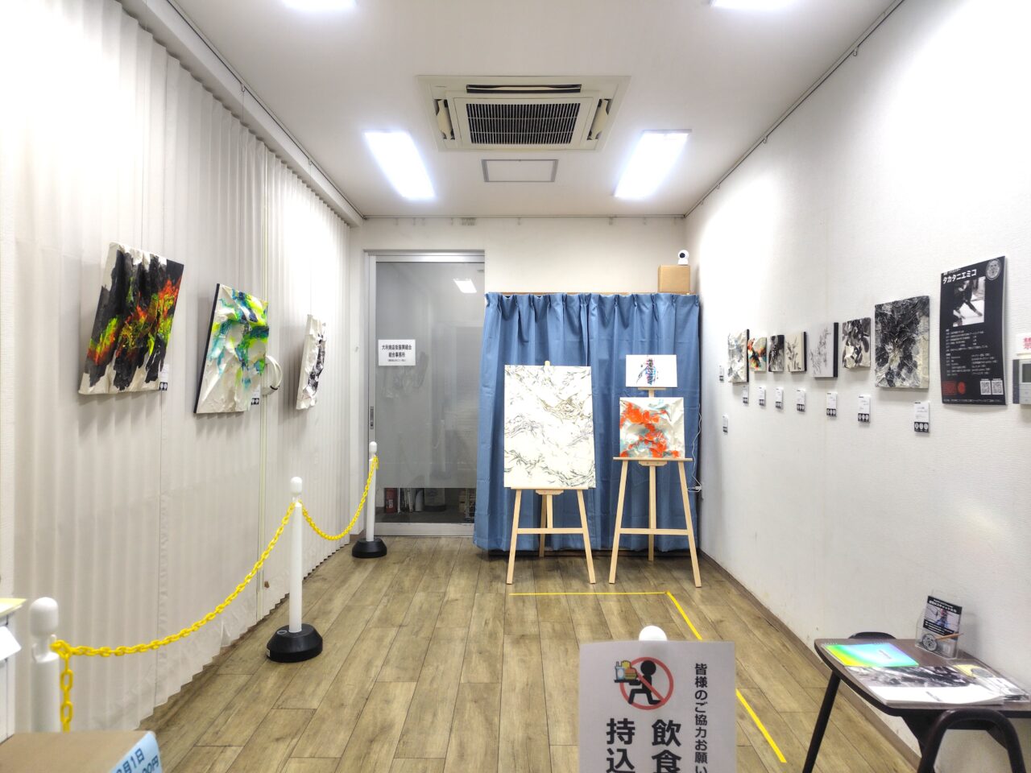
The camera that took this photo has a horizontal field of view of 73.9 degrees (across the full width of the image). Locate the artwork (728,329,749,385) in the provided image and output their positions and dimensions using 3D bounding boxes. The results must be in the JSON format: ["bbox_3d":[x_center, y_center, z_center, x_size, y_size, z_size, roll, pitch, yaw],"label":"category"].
[{"bbox_3d":[1.372,-0.185,4.210,0.026,0.320,0.345,0,1,0],"label":"artwork"}]

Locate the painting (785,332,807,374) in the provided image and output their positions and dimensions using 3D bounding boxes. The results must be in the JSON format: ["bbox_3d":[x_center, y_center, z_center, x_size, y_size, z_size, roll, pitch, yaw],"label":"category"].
[{"bbox_3d":[1.354,-0.163,3.301,0.023,0.184,0.184,0,0,0],"label":"painting"}]

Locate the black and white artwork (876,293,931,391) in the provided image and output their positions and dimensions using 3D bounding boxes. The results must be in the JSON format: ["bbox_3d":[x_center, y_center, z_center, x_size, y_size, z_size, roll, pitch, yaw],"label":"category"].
[{"bbox_3d":[1.353,-0.147,2.408,0.023,0.305,0.303,0,0,0],"label":"black and white artwork"}]

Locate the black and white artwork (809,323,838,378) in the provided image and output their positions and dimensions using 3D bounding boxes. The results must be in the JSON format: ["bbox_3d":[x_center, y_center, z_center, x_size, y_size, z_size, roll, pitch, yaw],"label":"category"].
[{"bbox_3d":[1.354,-0.155,3.013,0.022,0.231,0.236,0,0,0],"label":"black and white artwork"}]

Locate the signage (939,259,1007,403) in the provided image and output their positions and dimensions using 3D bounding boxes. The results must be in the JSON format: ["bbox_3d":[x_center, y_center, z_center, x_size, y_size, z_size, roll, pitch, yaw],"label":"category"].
[{"bbox_3d":[1.356,-0.156,2.049,0.011,0.415,0.290,0,0,0],"label":"signage"}]

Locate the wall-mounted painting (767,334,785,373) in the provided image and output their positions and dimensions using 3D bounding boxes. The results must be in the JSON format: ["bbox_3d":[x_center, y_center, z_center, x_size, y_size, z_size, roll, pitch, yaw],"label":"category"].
[{"bbox_3d":[1.373,-0.171,3.600,0.024,0.188,0.185,0,1,0],"label":"wall-mounted painting"}]

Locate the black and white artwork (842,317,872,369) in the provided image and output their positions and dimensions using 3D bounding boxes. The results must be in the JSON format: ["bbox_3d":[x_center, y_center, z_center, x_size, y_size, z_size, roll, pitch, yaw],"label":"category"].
[{"bbox_3d":[1.372,-0.170,2.757,0.025,0.188,0.195,0,1,0],"label":"black and white artwork"}]

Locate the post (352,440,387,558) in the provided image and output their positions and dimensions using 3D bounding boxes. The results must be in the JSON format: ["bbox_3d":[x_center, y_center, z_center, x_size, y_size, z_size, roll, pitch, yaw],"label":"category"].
[{"bbox_3d":[-1.087,0.840,5.160,0.265,0.848,0.265,0,0,0],"label":"post"}]

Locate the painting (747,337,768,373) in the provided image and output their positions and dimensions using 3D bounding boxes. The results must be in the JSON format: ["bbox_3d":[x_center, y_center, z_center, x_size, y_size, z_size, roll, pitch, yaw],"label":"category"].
[{"bbox_3d":[1.353,-0.174,3.822,0.027,0.186,0.205,0,0,0],"label":"painting"}]

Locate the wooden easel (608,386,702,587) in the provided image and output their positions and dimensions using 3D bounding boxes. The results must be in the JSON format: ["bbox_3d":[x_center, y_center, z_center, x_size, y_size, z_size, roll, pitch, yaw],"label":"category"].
[{"bbox_3d":[0.905,0.612,4.540,0.580,1.260,0.540,0,1,7],"label":"wooden easel"}]

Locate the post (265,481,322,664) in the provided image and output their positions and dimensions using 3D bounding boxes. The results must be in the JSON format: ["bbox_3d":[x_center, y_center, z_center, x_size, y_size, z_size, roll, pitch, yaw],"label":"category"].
[{"bbox_3d":[-1.080,0.873,3.360,0.277,0.857,0.277,0,1,0],"label":"post"}]

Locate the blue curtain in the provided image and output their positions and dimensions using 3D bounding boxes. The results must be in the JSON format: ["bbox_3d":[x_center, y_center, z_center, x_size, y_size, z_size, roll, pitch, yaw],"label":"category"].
[{"bbox_3d":[0.550,0.267,5.110,1.648,1.890,0.190,0,0,0],"label":"blue curtain"}]

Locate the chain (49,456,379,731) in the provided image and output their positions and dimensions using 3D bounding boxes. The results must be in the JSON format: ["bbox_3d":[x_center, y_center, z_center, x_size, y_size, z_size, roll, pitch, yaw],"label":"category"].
[{"bbox_3d":[-1.015,0.716,3.320,0.110,0.390,3.700,0,0,-1],"label":"chain"}]

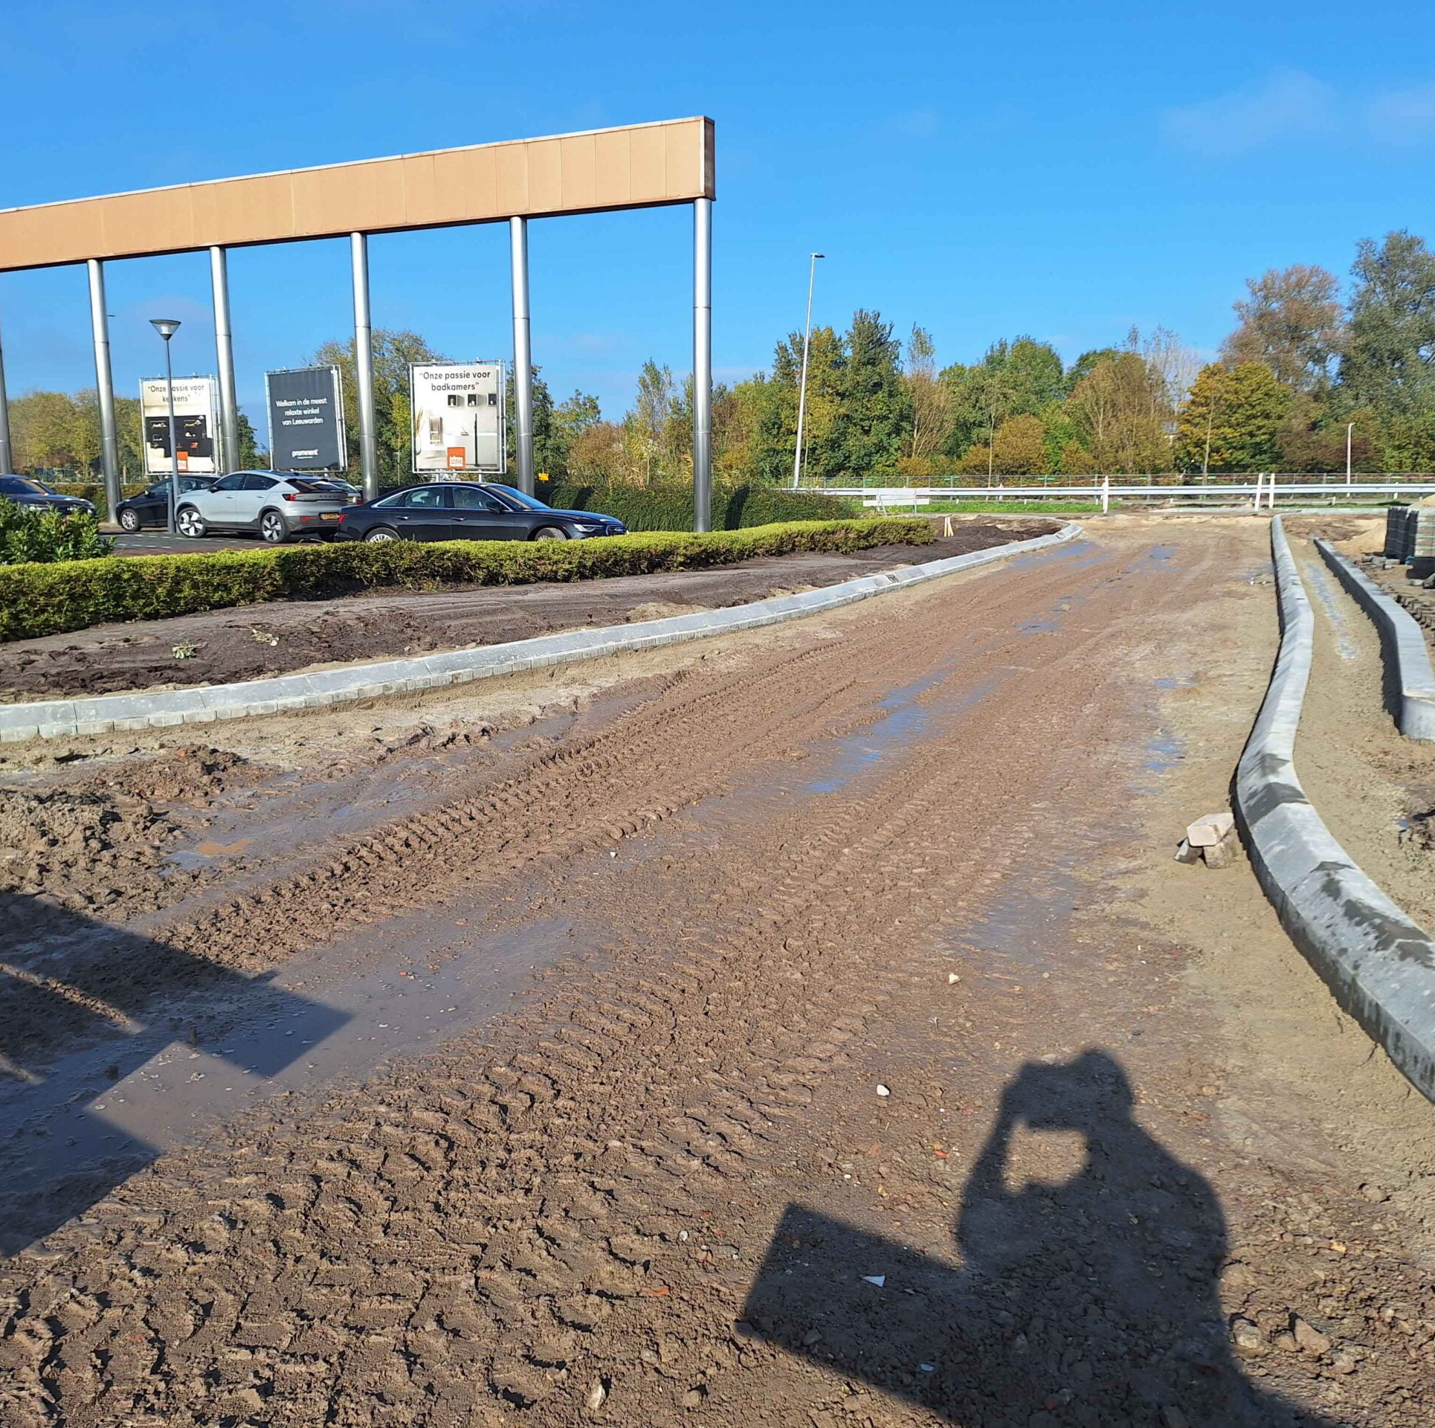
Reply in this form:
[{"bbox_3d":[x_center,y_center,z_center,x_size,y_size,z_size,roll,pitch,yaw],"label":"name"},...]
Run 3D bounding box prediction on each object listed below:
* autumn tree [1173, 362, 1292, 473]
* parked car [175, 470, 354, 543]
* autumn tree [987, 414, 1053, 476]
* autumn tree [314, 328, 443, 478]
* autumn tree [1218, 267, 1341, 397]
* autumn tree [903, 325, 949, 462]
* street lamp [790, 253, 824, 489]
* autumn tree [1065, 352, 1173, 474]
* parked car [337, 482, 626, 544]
[{"bbox_3d":[30.313,-16.818,75.160,6.975,7.722,6.975,4,12,21],"label":"autumn tree"},{"bbox_3d":[-10.805,-4.942,29.875,4.440,1.590,1.900,6,12,28],"label":"parked car"},{"bbox_3d":[22.496,-19.008,93.481,4.720,6.110,4.720,3,11,13],"label":"autumn tree"},{"bbox_3d":[-30.447,-26.994,112.816,11.260,14.300,11.260,-3,11,-15],"label":"autumn tree"},{"bbox_3d":[39.484,-23.682,90.125,8.892,15.561,8.892,5,12,23],"label":"autumn tree"},{"bbox_3d":[16.332,-23.342,97.847,3.910,12.970,3.910,2,11,9],"label":"autumn tree"},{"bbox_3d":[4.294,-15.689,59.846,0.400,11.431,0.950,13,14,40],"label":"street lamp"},{"bbox_3d":[29.249,-20.700,91.074,7.410,10.370,7.410,4,11,17],"label":"autumn tree"},{"bbox_3d":[-3.940,-3.206,21.399,4.940,1.460,1.890,3,11,16],"label":"parked car"}]

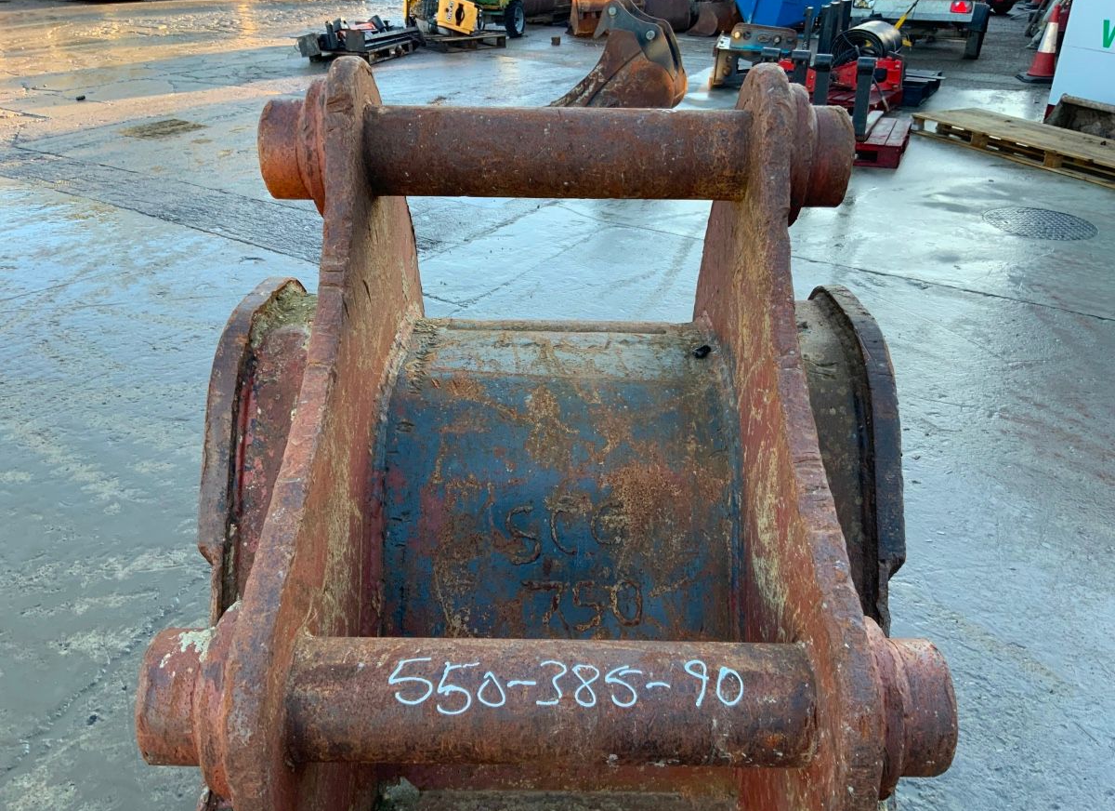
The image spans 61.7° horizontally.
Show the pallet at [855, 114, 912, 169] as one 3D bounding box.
[{"bbox_3d":[2.126,-2.126,7.380,1.200,0.160,1.000,12,31,20],"label":"pallet"}]

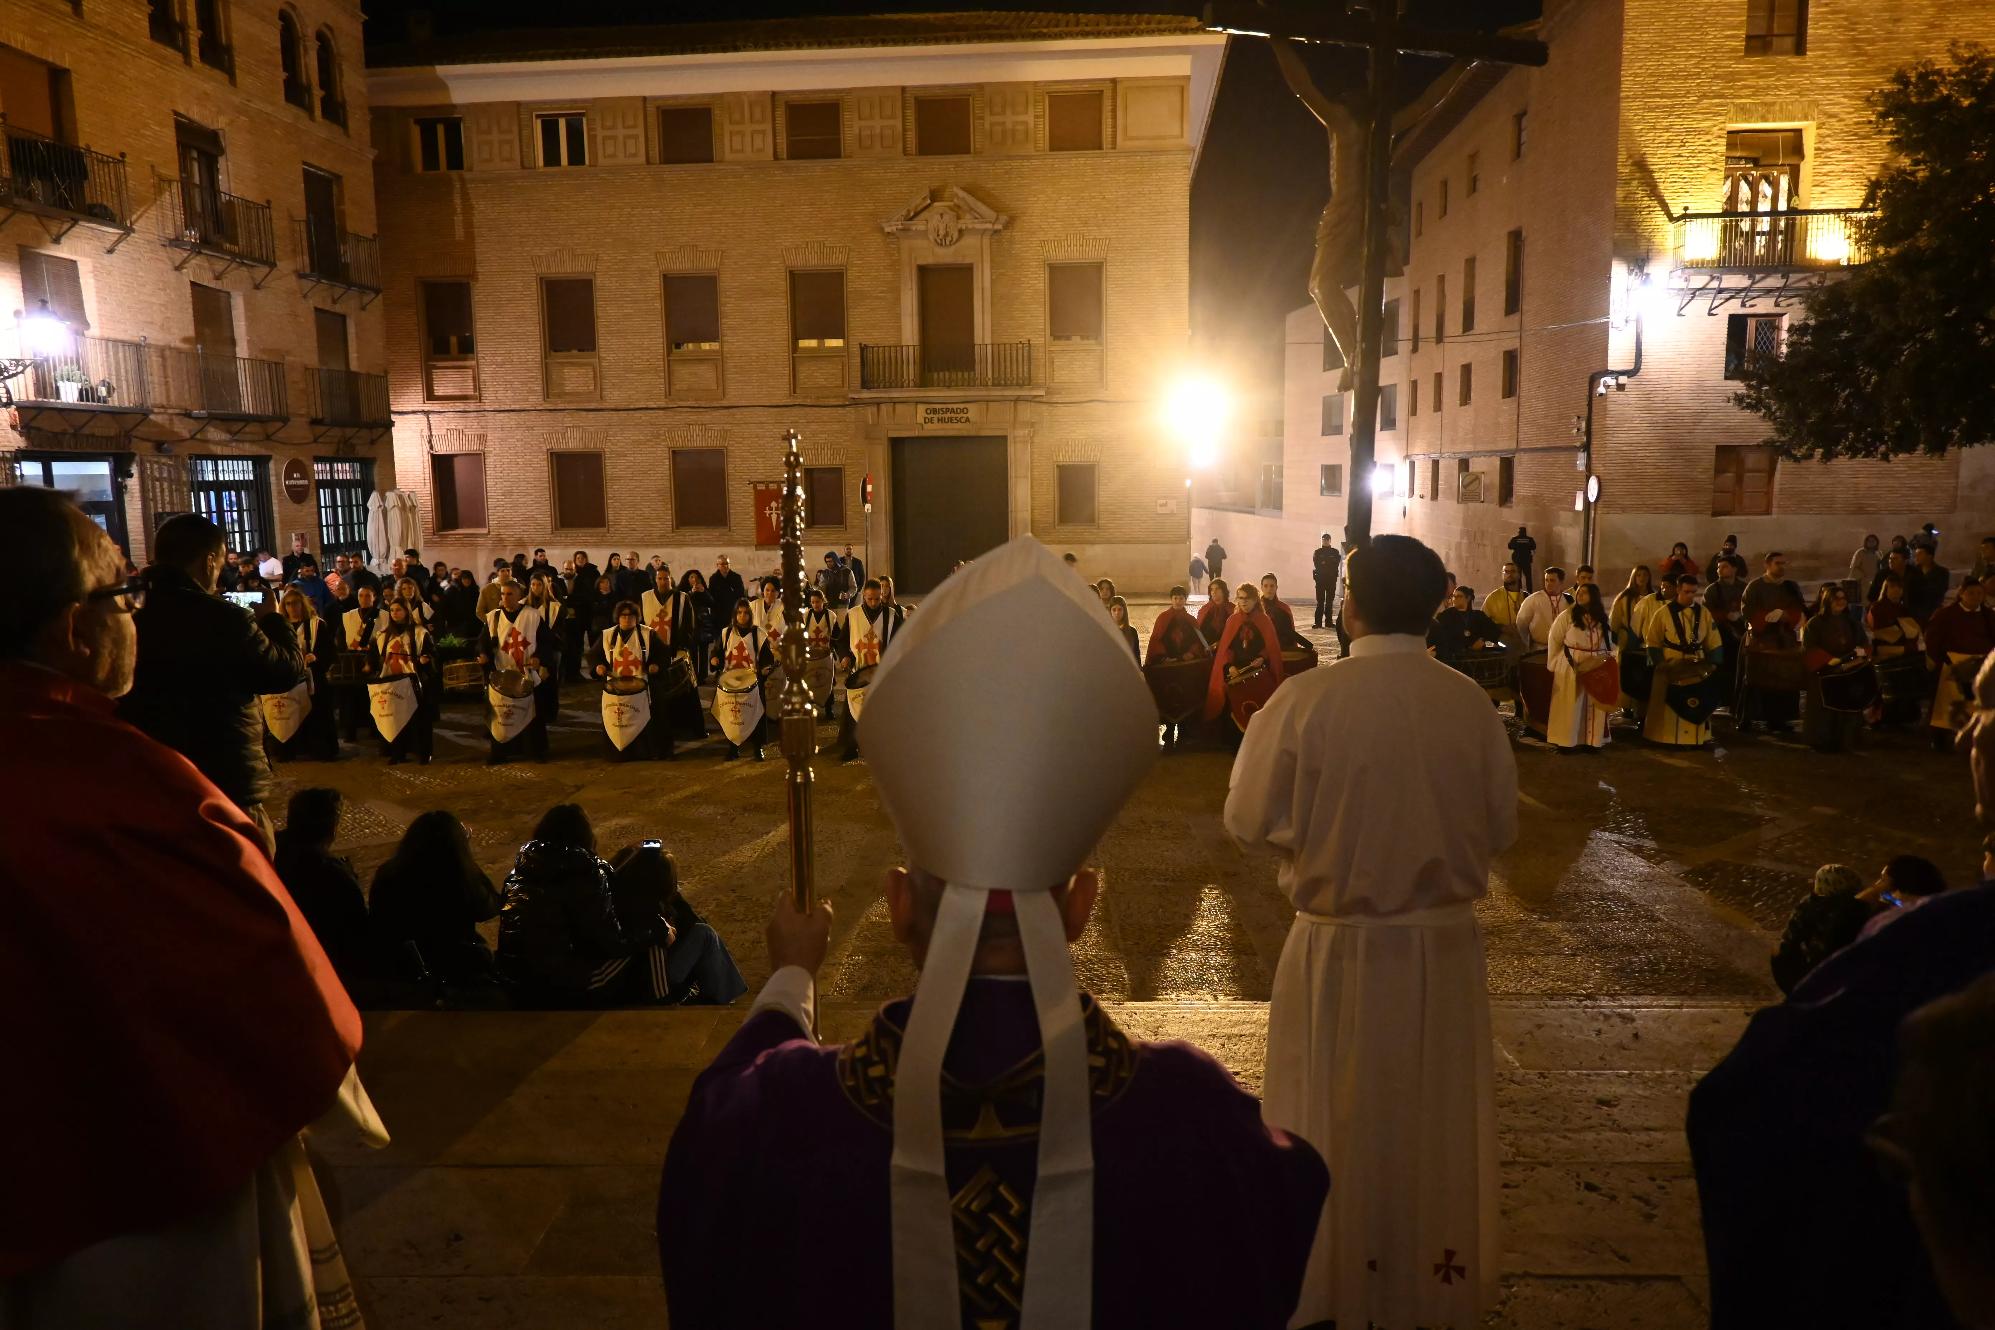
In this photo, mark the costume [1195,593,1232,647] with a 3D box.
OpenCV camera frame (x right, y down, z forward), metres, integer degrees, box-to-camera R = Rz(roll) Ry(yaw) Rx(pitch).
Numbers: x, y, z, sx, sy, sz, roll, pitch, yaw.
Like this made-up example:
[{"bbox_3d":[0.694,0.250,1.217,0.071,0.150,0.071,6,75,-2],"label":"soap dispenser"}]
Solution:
[{"bbox_3d":[2.414,-0.008,14.607,0.620,1.400,0.450,0,8,8],"label":"costume"}]

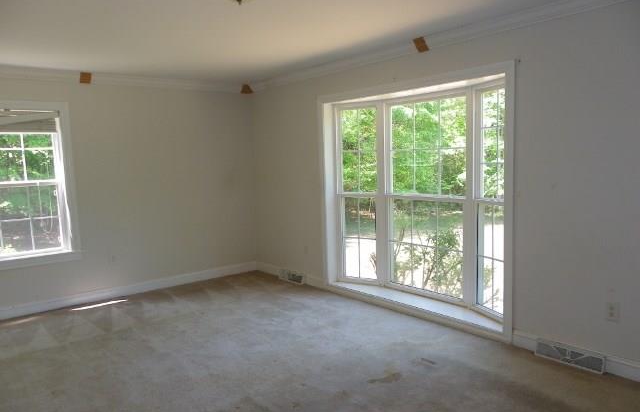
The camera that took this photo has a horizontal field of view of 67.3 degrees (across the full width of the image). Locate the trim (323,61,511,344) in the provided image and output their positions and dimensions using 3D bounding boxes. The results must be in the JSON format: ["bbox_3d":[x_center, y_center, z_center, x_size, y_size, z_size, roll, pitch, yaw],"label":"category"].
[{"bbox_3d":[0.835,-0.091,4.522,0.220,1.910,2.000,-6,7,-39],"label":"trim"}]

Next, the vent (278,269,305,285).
[{"bbox_3d":[-0.356,0.849,5.832,0.045,0.120,0.470,-6,7,-39],"label":"vent"}]

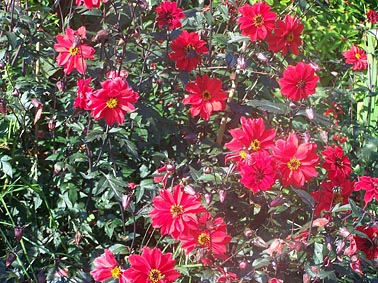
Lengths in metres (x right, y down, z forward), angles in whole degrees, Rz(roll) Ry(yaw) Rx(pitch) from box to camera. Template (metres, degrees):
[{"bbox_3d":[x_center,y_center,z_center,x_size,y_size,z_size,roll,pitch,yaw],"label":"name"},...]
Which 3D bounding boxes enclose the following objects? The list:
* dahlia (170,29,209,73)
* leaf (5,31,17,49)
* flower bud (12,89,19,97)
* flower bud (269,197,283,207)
[{"bbox_3d":[-0.001,-0.189,2.400,0.084,0.087,0.035,0,-3,5],"label":"dahlia"},{"bbox_3d":[-0.386,-0.221,2.480,0.025,0.039,0.014,1,-6,-6],"label":"leaf"},{"bbox_3d":[-0.366,-0.103,2.420,0.013,0.016,0.013,0,14,0],"label":"flower bud"},{"bbox_3d":[0.162,0.113,2.150,0.028,0.014,0.014,-35,0,0],"label":"flower bud"}]

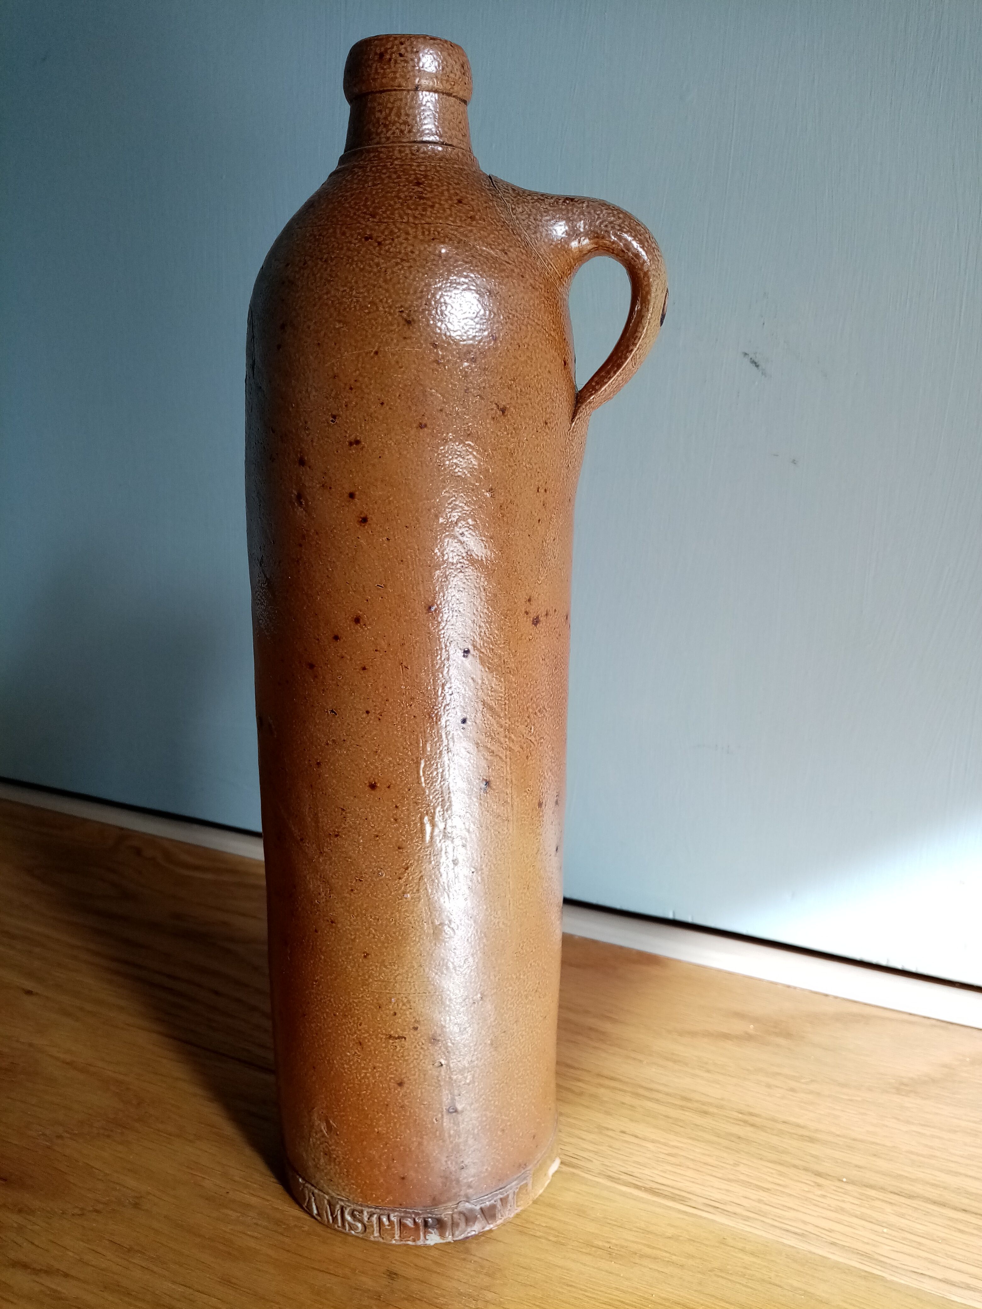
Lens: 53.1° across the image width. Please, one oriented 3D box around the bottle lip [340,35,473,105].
[{"bbox_3d":[-0.019,-0.137,0.235,0.031,0.013,0.031,-1,14,-4],"label":"bottle lip"}]

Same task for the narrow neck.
[{"bbox_3d":[-0.019,-0.126,0.238,0.031,0.011,0.031,-1,14,-4],"label":"narrow neck"}]

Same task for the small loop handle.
[{"bbox_3d":[0.029,-0.082,0.236,0.026,0.052,0.019,4,14,13],"label":"small loop handle"}]

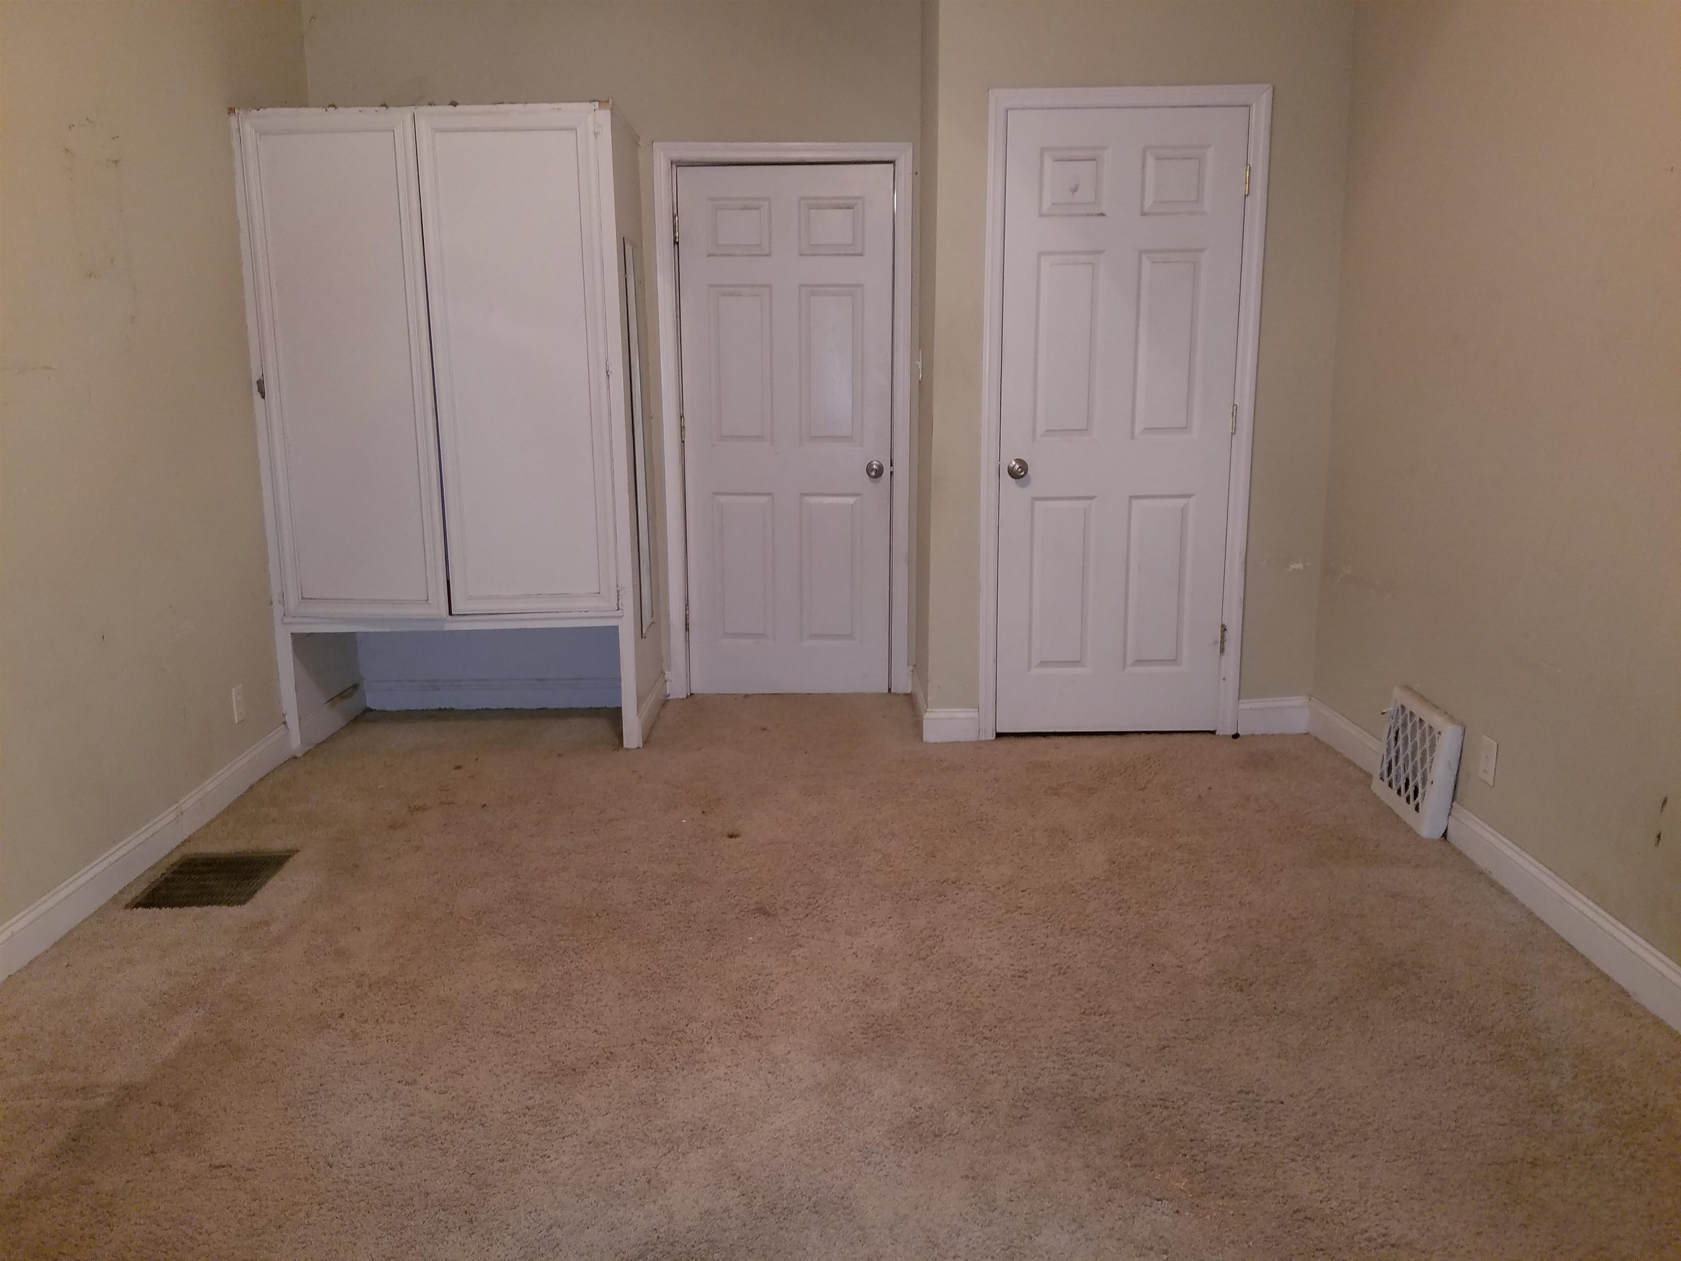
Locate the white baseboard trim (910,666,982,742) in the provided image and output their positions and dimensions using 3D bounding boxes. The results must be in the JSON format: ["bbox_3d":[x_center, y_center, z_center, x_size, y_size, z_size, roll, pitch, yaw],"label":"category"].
[{"bbox_3d":[0.379,0.260,4.638,0.193,0.120,0.600,-1,13,-1],"label":"white baseboard trim"}]

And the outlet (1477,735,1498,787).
[{"bbox_3d":[1.665,0.336,3.245,0.008,0.115,0.072,-1,13,-1],"label":"outlet"}]

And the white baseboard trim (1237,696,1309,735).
[{"bbox_3d":[1.509,0.301,4.387,0.255,0.126,0.020,-1,13,-1],"label":"white baseboard trim"}]

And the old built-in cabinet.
[{"bbox_3d":[-1.285,-0.663,4.389,1.180,2.065,0.650,-1,13,-2],"label":"old built-in cabinet"}]

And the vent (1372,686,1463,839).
[{"bbox_3d":[1.651,0.370,3.625,0.050,0.330,0.385,5,13,1],"label":"vent"}]

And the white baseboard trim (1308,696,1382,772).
[{"bbox_3d":[1.655,0.359,4.128,0.020,0.124,0.525,-1,13,-2],"label":"white baseboard trim"}]

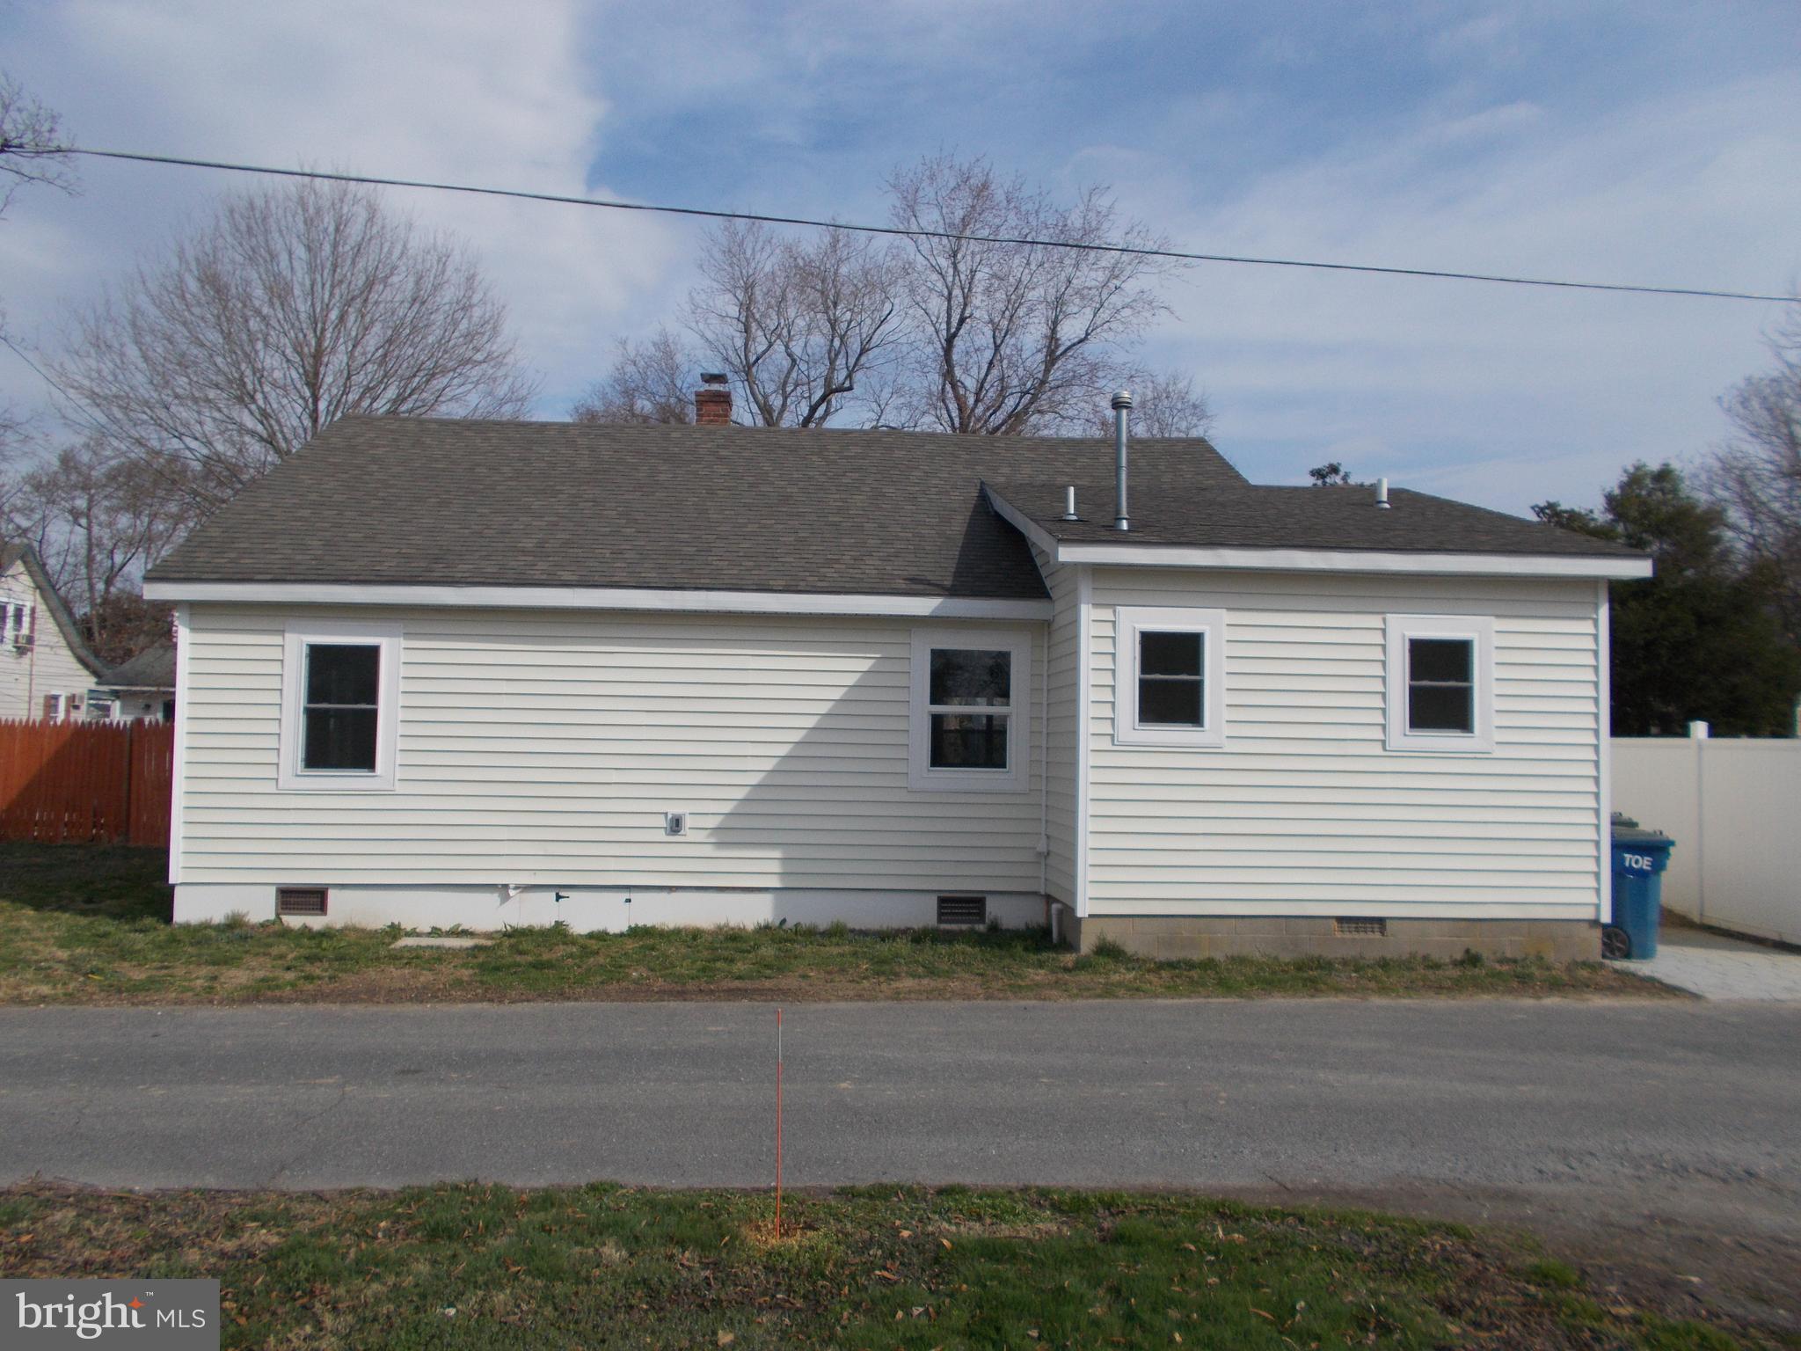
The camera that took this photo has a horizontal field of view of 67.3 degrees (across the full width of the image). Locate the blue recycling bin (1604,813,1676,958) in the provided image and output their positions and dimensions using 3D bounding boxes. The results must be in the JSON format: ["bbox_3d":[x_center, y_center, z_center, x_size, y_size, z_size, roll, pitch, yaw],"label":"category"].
[{"bbox_3d":[6.076,1.824,11.476,0.720,1.070,0.660,1,-3,-4],"label":"blue recycling bin"}]

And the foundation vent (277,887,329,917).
[{"bbox_3d":[-5.167,1.957,11.695,0.441,0.236,0.070,1,-3,-4],"label":"foundation vent"}]

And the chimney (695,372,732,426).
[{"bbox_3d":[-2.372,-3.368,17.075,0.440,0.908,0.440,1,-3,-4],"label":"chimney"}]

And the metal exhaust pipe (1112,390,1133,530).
[{"bbox_3d":[1.906,-1.858,11.671,0.170,1.227,0.170,1,-3,-4],"label":"metal exhaust pipe"}]

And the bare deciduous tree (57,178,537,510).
[{"bbox_3d":[-13.787,-4.268,30.383,10.681,14.332,10.300,1,-3,-4],"label":"bare deciduous tree"}]

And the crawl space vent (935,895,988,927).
[{"bbox_3d":[0.545,2.101,12.068,0.456,0.249,0.070,1,-3,-4],"label":"crawl space vent"}]

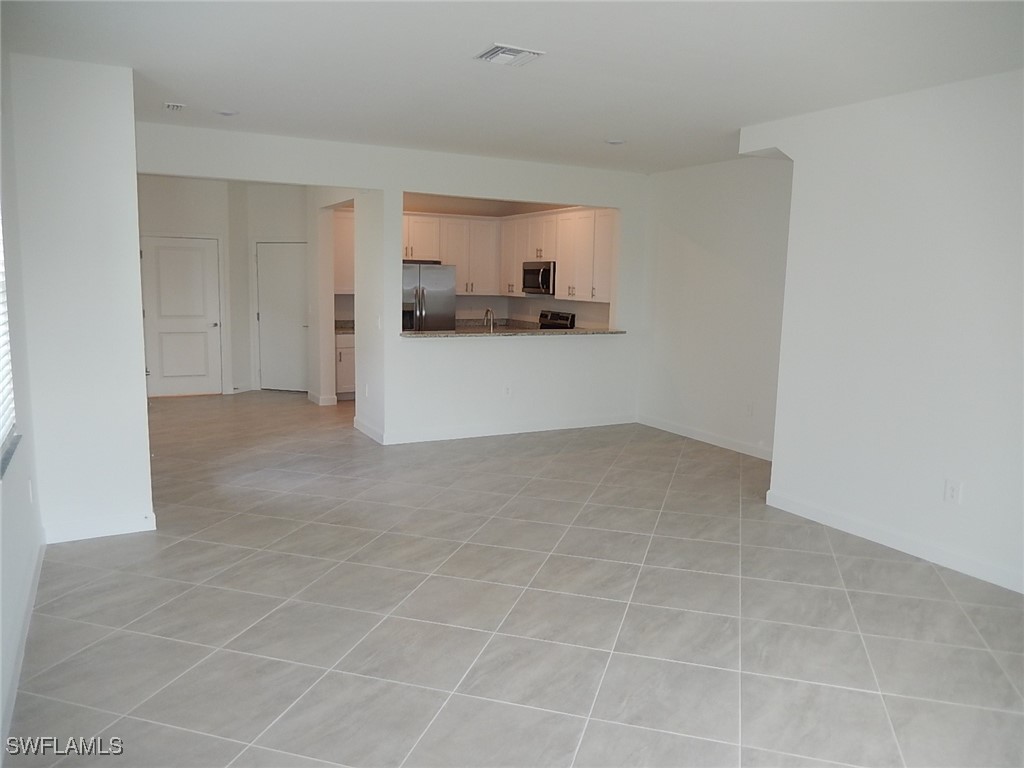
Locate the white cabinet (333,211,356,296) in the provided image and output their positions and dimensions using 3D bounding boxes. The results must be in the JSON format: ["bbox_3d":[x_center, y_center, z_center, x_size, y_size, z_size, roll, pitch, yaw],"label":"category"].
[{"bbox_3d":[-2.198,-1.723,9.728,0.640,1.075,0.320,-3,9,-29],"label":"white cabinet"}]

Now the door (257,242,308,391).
[{"bbox_3d":[-3.120,-0.907,10.124,0.775,2.030,0.045,3,8,16],"label":"door"}]

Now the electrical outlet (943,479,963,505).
[{"bbox_3d":[2.397,0.587,4.022,0.012,0.122,0.080,-3,8,-27],"label":"electrical outlet"}]

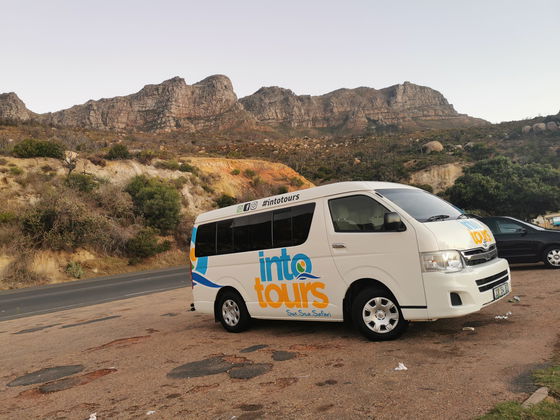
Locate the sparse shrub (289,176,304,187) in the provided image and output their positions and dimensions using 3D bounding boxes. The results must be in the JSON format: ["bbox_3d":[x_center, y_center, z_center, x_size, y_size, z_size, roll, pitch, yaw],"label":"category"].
[{"bbox_3d":[1.775,-3.067,47.000,1.670,1.040,1.340,-2,-3,0],"label":"sparse shrub"}]

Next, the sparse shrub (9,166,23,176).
[{"bbox_3d":[-15.744,-2.262,26.000,0.833,0.655,0.792,0,-3,-31],"label":"sparse shrub"}]

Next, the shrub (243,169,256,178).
[{"bbox_3d":[-2.374,-2.841,34.000,1.090,0.778,1.035,-2,-3,-4],"label":"shrub"}]

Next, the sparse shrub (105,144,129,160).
[{"bbox_3d":[-13.765,-4.871,37.000,2.140,1.310,1.820,-2,-3,0],"label":"sparse shrub"}]

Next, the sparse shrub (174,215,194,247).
[{"bbox_3d":[-5.029,1.079,23.000,1.053,1.685,1.000,-1,-3,-12],"label":"sparse shrub"}]

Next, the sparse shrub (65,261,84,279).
[{"bbox_3d":[-9.645,2.792,20.500,0.910,0.820,0.860,-2,-3,0],"label":"sparse shrub"}]

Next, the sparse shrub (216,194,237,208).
[{"bbox_3d":[-3.552,-0.531,29.000,1.461,0.996,1.388,-2,-3,-7],"label":"sparse shrub"}]

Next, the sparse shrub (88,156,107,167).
[{"bbox_3d":[-12.534,-3.365,30.000,1.236,0.755,1.175,-1,-3,-23],"label":"sparse shrub"}]

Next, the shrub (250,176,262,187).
[{"bbox_3d":[-2.313,-2.806,43.000,1.150,0.950,1.090,-2,-3,0],"label":"shrub"}]

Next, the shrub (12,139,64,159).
[{"bbox_3d":[-19.351,-4.928,35.000,4.040,1.550,2.630,-2,-3,0],"label":"shrub"}]

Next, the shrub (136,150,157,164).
[{"bbox_3d":[-11.614,-4.567,38.000,1.690,1.180,1.520,-2,-3,0],"label":"shrub"}]

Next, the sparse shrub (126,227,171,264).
[{"bbox_3d":[-6.172,1.666,20.500,2.065,1.783,1.962,-1,-3,-17],"label":"sparse shrub"}]

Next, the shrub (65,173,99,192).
[{"bbox_3d":[-13.179,-1.826,29.000,2.190,1.290,1.640,-2,-3,0],"label":"shrub"}]

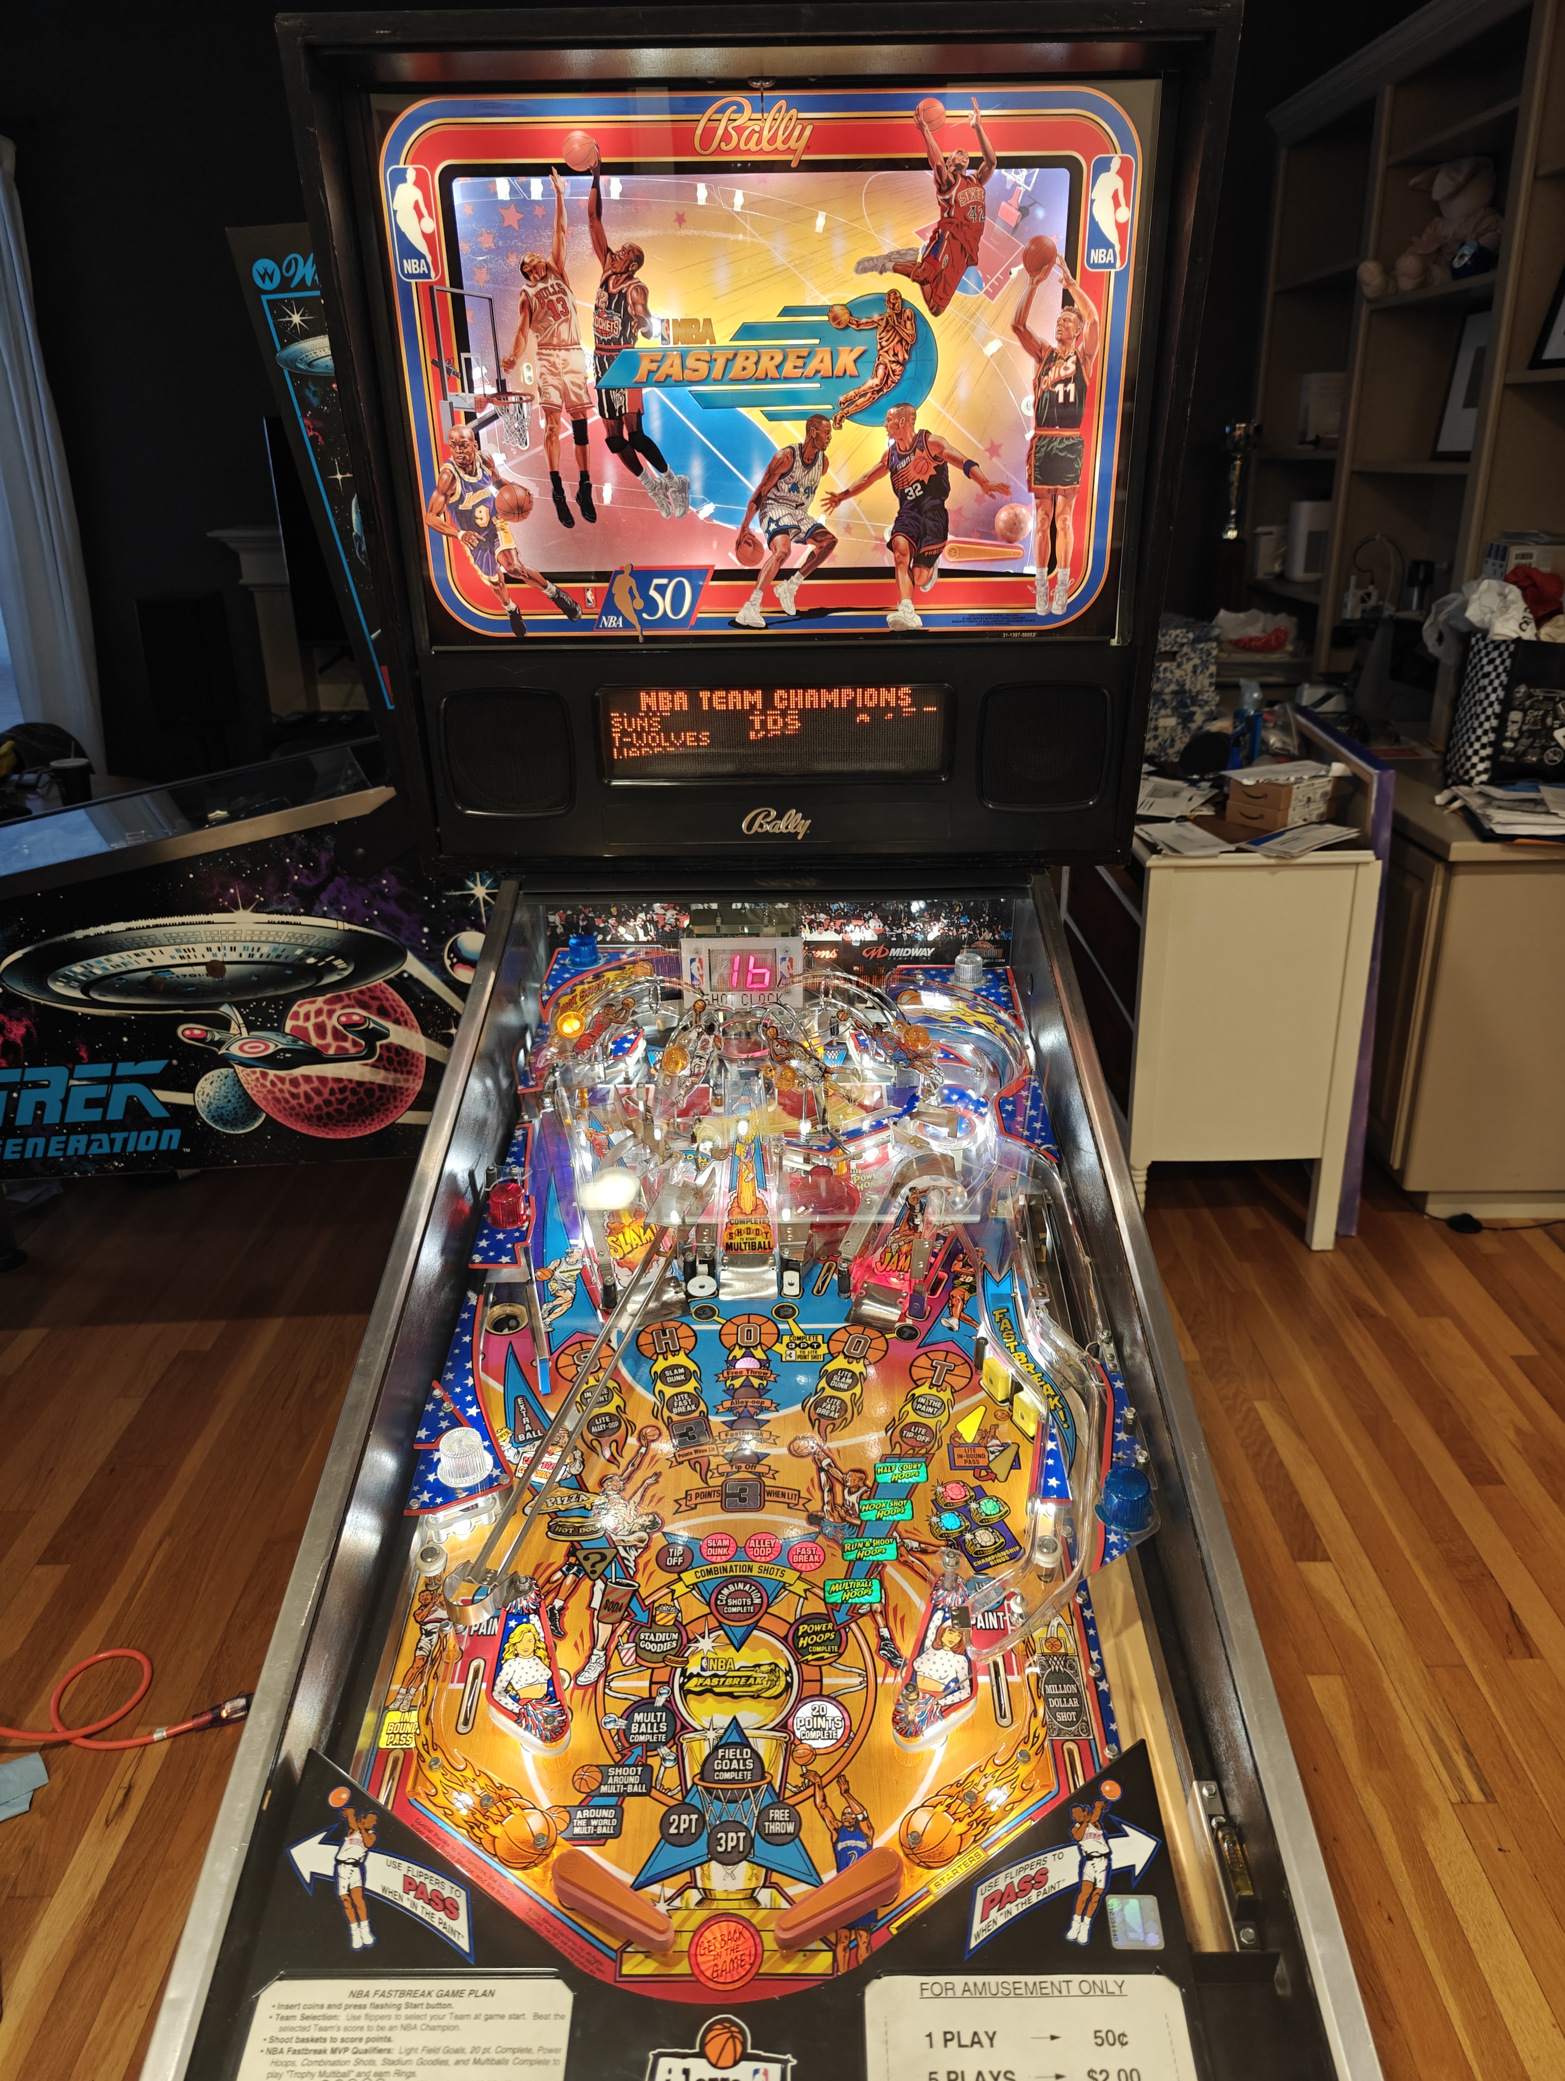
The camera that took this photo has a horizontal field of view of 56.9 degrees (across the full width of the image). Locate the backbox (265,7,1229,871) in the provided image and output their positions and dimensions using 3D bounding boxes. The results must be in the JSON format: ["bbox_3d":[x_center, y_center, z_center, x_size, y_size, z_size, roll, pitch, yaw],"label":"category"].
[{"bbox_3d":[-0.010,-0.506,1.372,0.730,0.715,0.335,-1,21,0],"label":"backbox"}]

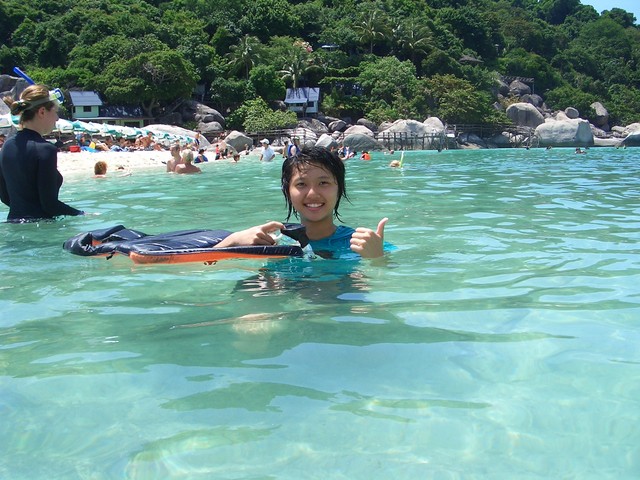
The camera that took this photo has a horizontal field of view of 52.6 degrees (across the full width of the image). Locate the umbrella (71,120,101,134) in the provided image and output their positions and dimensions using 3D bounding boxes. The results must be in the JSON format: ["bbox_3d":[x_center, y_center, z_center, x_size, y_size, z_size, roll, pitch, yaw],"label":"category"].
[{"bbox_3d":[-15.877,-7.140,44.000,2.100,2.100,2.100,-3,9,-19],"label":"umbrella"}]

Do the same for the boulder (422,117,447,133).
[{"bbox_3d":[13.802,-13.862,78.000,2.890,2.050,2.600,-1,8,0],"label":"boulder"}]

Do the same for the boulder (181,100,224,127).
[{"bbox_3d":[-12.242,-13.293,68.000,4.300,2.700,3.400,-1,8,0],"label":"boulder"}]

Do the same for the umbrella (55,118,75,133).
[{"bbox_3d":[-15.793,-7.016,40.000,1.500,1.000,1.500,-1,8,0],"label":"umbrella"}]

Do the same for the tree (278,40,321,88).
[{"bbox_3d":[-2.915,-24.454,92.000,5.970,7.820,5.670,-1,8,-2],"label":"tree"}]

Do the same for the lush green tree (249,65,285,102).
[{"bbox_3d":[-7.004,-21.283,88.000,5.000,5.600,4.800,-1,8,0],"label":"lush green tree"}]

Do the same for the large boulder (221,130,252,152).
[{"bbox_3d":[-7.443,-8.764,57.000,2.700,1.800,2.400,-1,8,0],"label":"large boulder"}]

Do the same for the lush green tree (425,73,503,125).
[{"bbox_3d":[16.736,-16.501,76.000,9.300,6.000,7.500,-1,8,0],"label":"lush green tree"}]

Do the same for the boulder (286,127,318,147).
[{"bbox_3d":[-1.677,-9.869,62.000,3.070,1.920,2.600,-1,8,0],"label":"boulder"}]

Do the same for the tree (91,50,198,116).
[{"bbox_3d":[-22.239,-19.832,82.000,13.180,8.360,11.000,-1,8,0],"label":"tree"}]

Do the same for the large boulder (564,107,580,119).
[{"bbox_3d":[30.436,-15.369,78.000,1.900,1.500,1.700,-1,8,0],"label":"large boulder"}]

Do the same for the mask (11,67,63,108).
[{"bbox_3d":[-1.414,-0.766,3.250,0.250,0.220,0.190,-19,14,-20],"label":"mask"}]

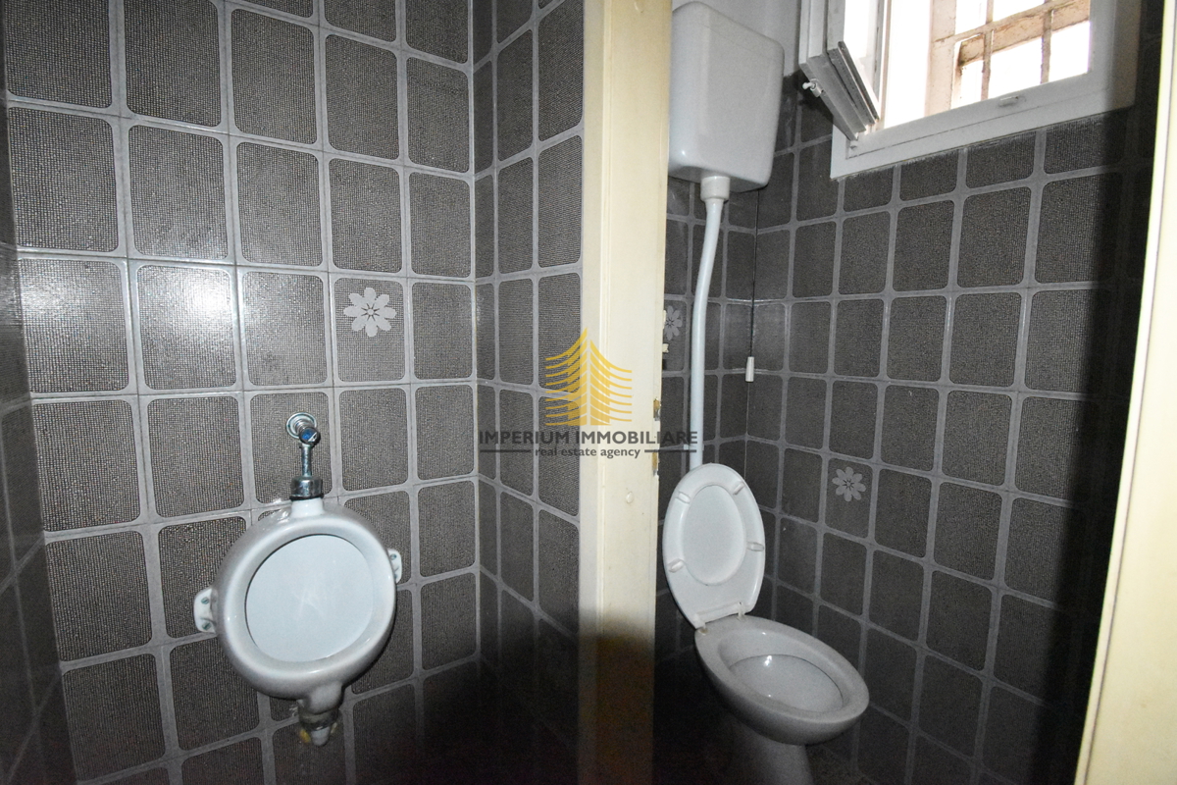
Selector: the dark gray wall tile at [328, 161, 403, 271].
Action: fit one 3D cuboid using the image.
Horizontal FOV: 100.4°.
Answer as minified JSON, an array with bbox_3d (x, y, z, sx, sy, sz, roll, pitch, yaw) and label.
[{"bbox_3d":[-0.444,-0.346,0.979,0.131,0.203,0.012,-3,7,-32],"label":"dark gray wall tile"}]

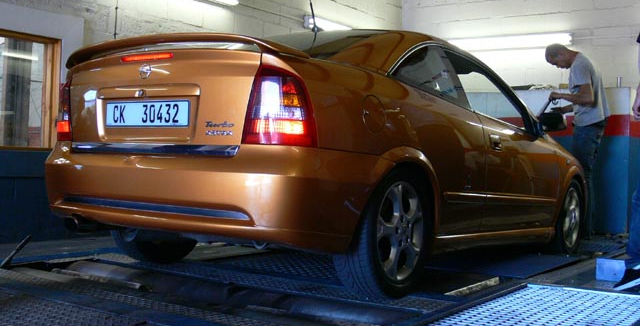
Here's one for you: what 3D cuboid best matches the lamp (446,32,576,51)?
[{"bbox_3d":[2.003,-1.339,8.203,1.550,0.135,0.090,3,1,35],"label":"lamp"}]

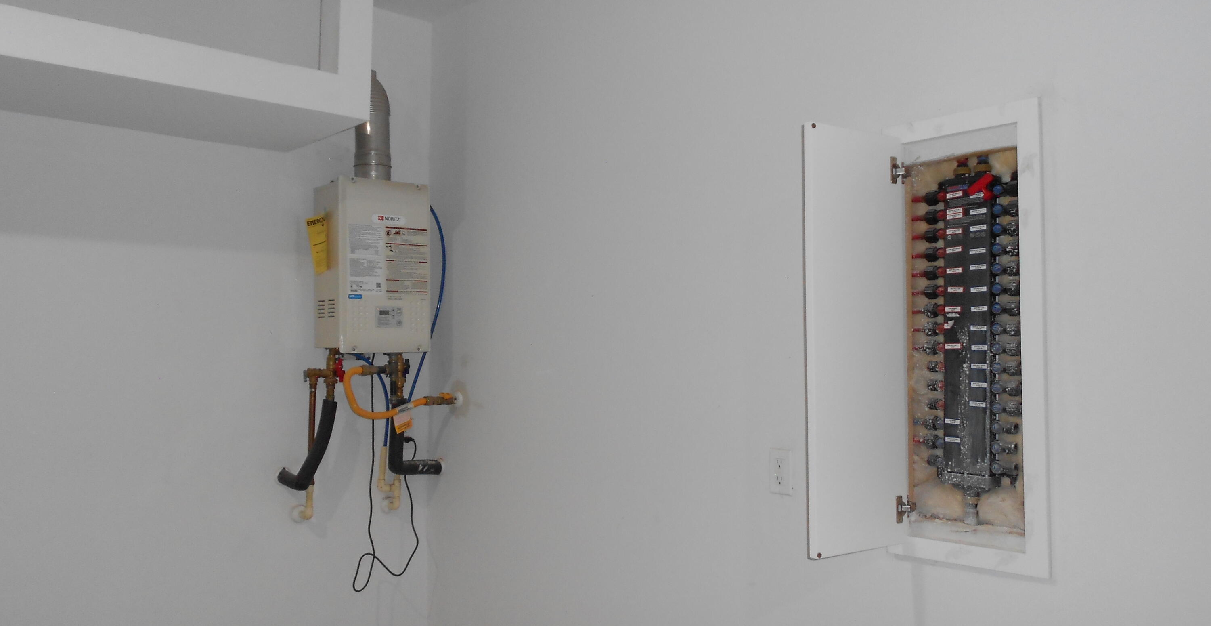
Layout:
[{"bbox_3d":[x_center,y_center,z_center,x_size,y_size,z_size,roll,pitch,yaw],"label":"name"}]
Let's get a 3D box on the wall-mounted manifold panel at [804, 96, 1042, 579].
[{"bbox_3d":[0.666,0.050,1.869,0.360,0.961,0.360,2,-3,-42],"label":"wall-mounted manifold panel"}]

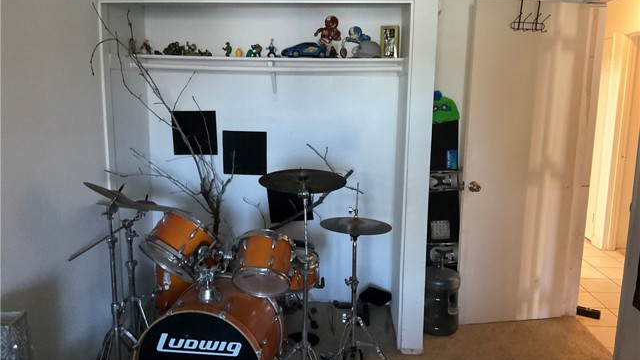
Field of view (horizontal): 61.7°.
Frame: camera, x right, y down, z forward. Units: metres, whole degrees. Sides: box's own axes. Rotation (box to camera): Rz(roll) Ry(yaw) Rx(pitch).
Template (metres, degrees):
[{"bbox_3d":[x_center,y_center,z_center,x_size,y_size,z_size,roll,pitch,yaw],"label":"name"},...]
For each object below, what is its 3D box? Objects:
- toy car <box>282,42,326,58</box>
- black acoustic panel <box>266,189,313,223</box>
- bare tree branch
[{"bbox_3d":[-0.094,-0.814,3.364,0.300,0.100,0.125,0,9,-7],"label":"toy car"},{"bbox_3d":[-0.202,0.139,3.723,0.302,0.302,0.025,-5,9,4],"label":"black acoustic panel"},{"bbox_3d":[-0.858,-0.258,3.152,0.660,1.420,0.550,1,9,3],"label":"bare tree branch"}]

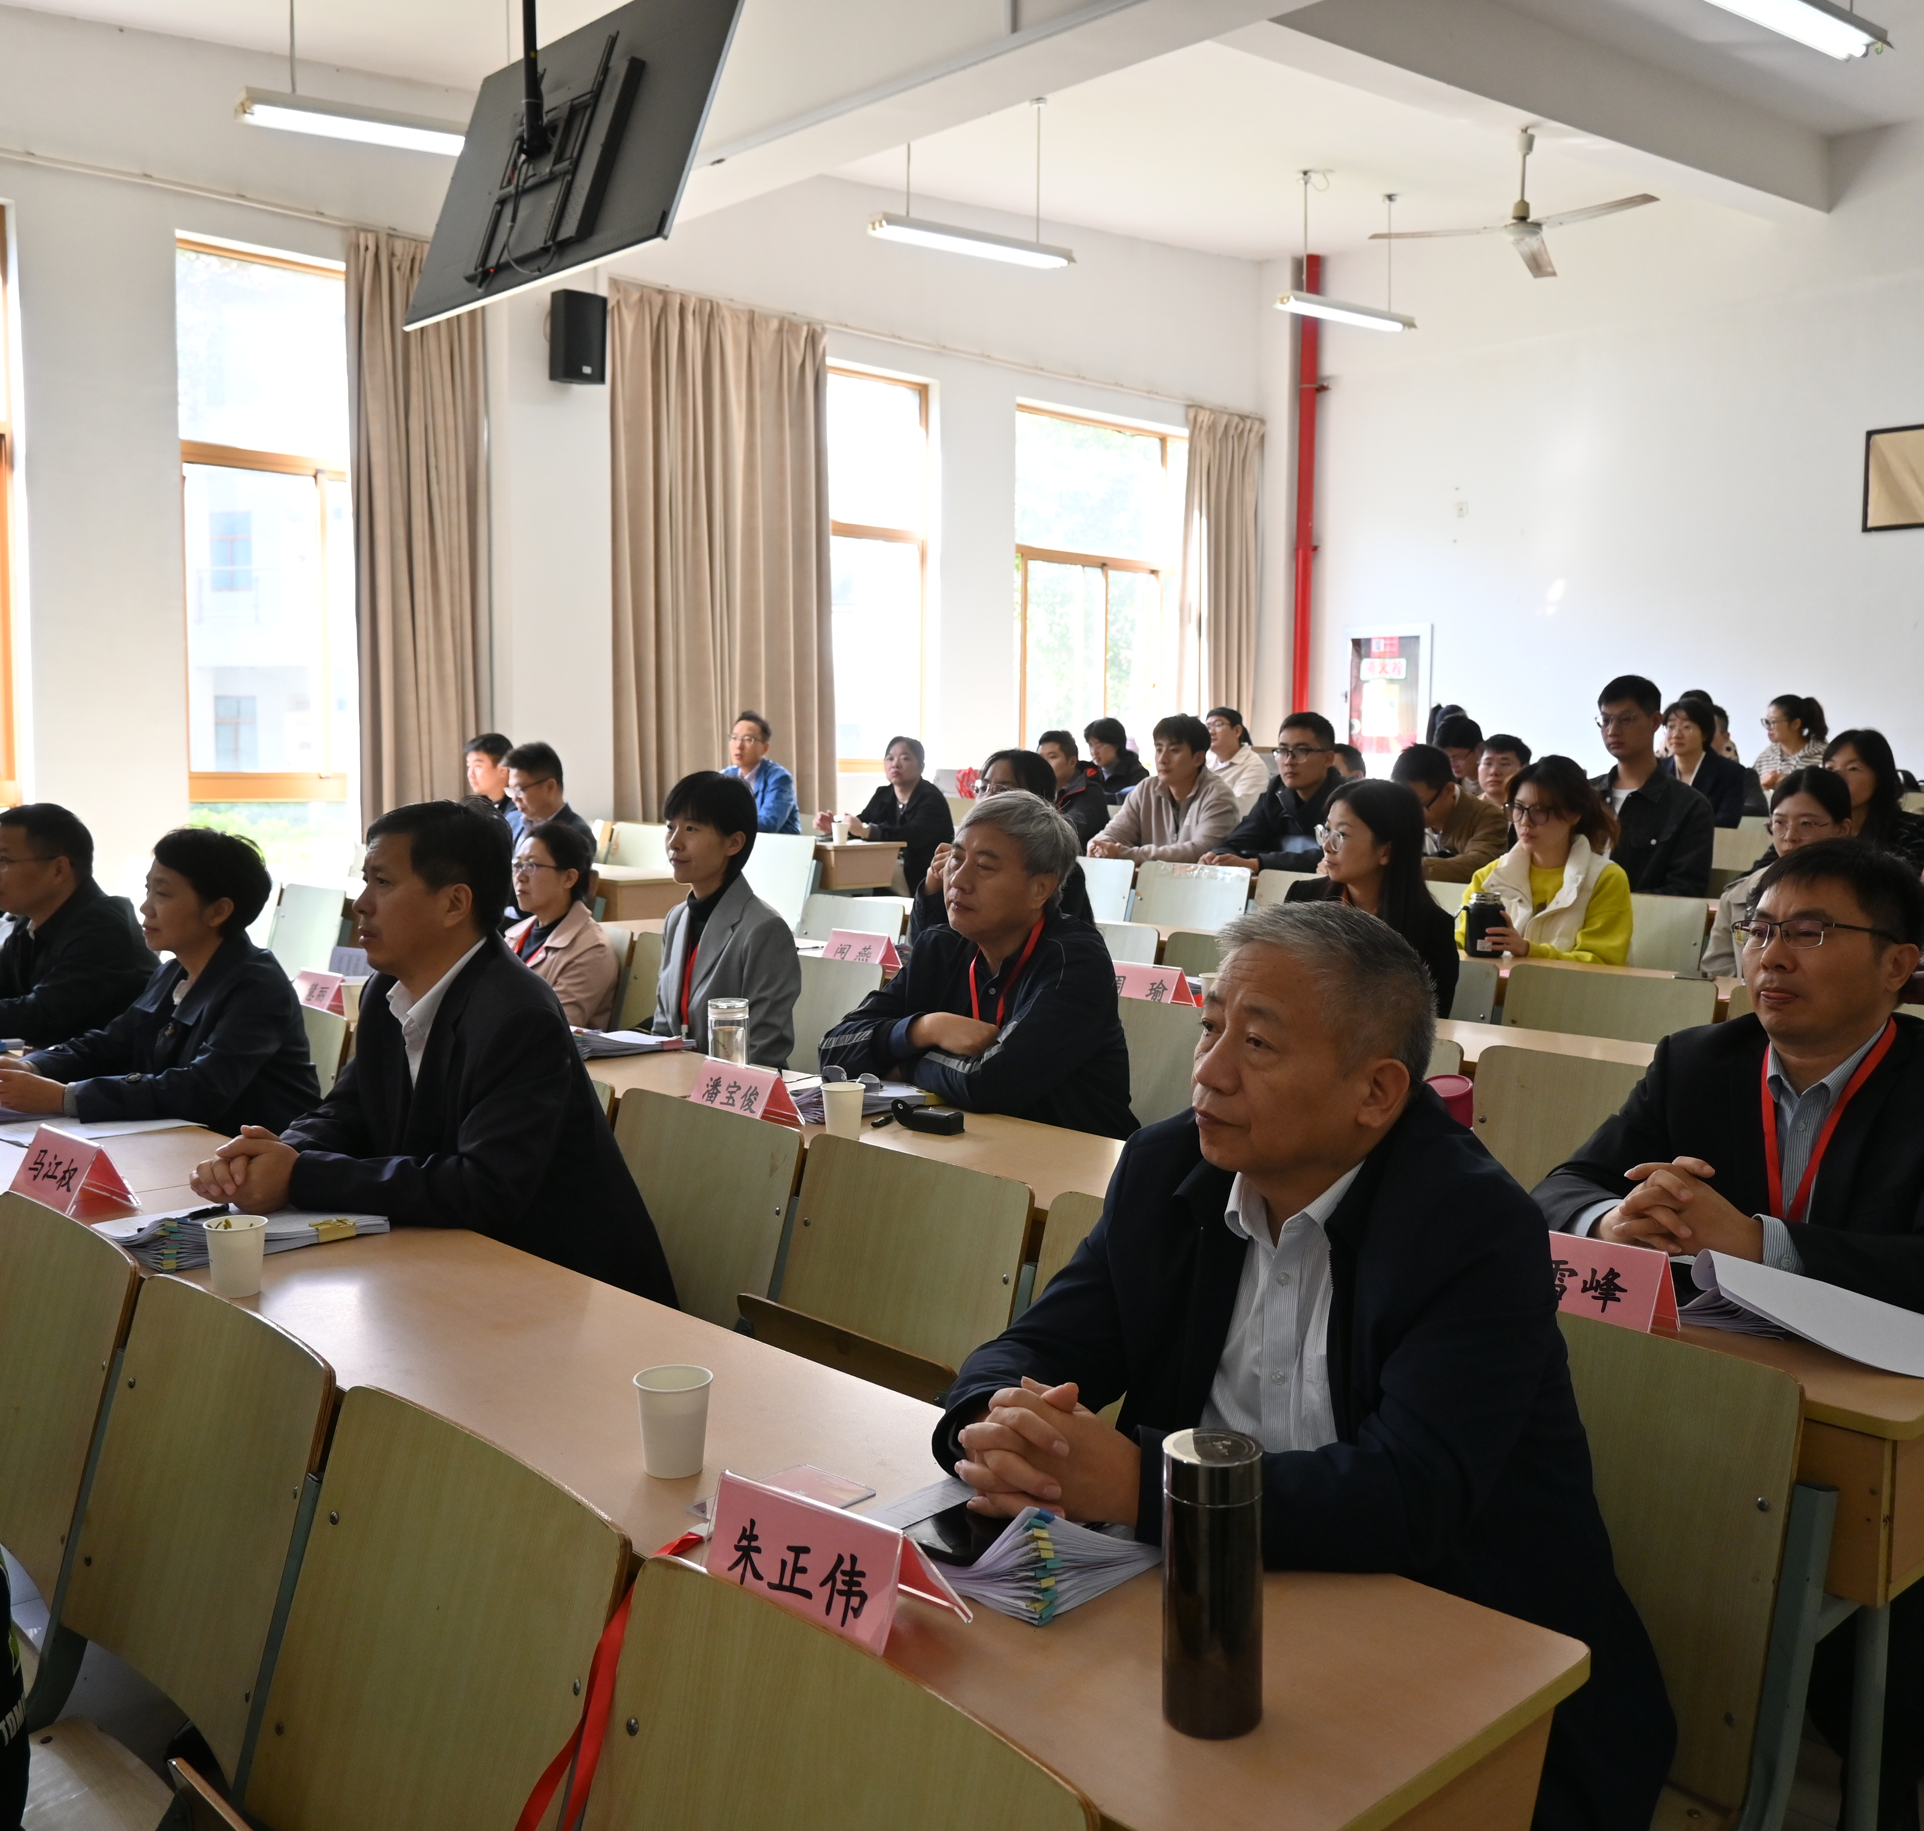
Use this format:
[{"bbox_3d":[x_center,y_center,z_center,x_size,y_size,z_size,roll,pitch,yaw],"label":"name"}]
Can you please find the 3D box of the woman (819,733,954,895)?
[{"bbox_3d":[-0.374,-0.184,8.073,0.740,1.220,0.520,-4,7,-43],"label":"woman"}]

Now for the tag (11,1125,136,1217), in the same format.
[{"bbox_3d":[-1.263,0.360,2.602,0.205,0.091,0.093,5,7,43],"label":"tag"}]

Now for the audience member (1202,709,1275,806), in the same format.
[{"bbox_3d":[1.349,-0.441,9.213,0.660,1.200,0.500,-4,7,-43],"label":"audience member"}]

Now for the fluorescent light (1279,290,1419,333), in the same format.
[{"bbox_3d":[2.286,-3.596,10.909,1.230,0.080,0.160,-8,9,-42],"label":"fluorescent light"}]

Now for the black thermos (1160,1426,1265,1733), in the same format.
[{"bbox_3d":[0.166,0.441,1.212,0.063,0.184,0.063,0,5,0],"label":"black thermos"}]

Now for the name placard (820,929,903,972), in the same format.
[{"bbox_3d":[-0.229,0.084,4.420,0.090,0.085,0.200,-4,7,-43],"label":"name placard"}]

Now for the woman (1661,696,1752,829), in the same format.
[{"bbox_3d":[2.925,-0.261,7.370,0.650,1.200,0.490,-4,7,-43],"label":"woman"}]

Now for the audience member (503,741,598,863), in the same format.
[{"bbox_3d":[-1.421,0.048,6.183,0.680,1.250,0.520,-4,7,-43],"label":"audience member"}]

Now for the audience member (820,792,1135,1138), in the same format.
[{"bbox_3d":[0.001,0.419,3.330,0.660,1.300,0.600,-4,7,-43],"label":"audience member"}]

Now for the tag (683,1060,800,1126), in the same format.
[{"bbox_3d":[-0.382,0.312,3.194,0.095,0.091,0.210,-4,7,-41],"label":"tag"}]

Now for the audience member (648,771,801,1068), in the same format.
[{"bbox_3d":[-0.611,0.352,4.076,0.630,1.337,0.460,-4,7,-43],"label":"audience member"}]

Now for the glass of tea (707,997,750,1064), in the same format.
[{"bbox_3d":[-0.439,0.250,3.448,0.072,0.175,0.072,0,5,0],"label":"glass of tea"}]

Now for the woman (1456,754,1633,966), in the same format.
[{"bbox_3d":[1.419,0.227,4.669,0.630,1.271,0.480,-4,7,-43],"label":"woman"}]

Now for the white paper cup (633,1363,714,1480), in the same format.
[{"bbox_3d":[-0.255,0.450,1.618,0.071,0.079,0.071,0,5,0],"label":"white paper cup"}]

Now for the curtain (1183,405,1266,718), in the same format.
[{"bbox_3d":[1.846,-2.028,12.727,0.900,2.850,0.150,-5,7,-44],"label":"curtain"}]

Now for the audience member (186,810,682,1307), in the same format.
[{"bbox_3d":[-0.792,0.491,2.715,0.750,1.322,0.550,-4,7,-43],"label":"audience member"}]

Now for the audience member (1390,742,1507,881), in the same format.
[{"bbox_3d":[1.583,0.028,6.010,0.750,1.180,0.530,-5,7,-44],"label":"audience member"}]

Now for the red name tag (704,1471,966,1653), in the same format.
[{"bbox_3d":[-0.110,0.485,1.391,0.200,0.090,0.102,4,6,38],"label":"red name tag"}]

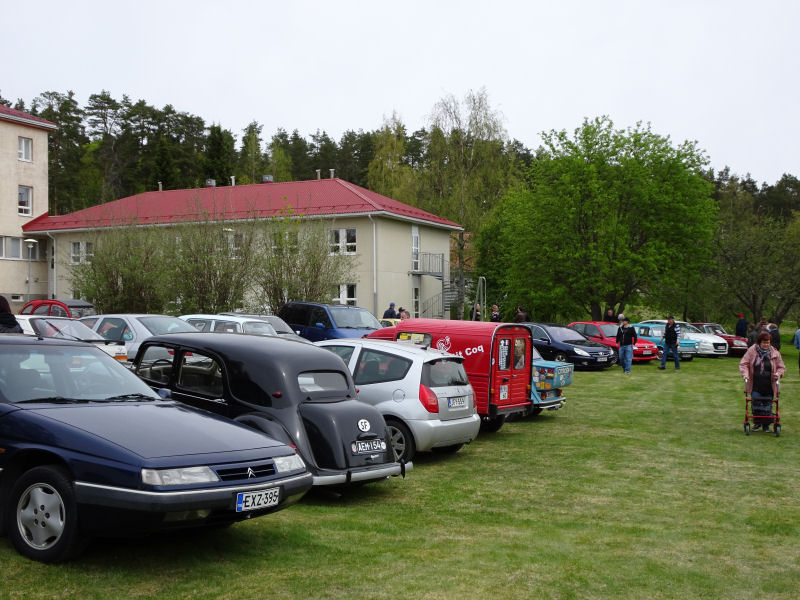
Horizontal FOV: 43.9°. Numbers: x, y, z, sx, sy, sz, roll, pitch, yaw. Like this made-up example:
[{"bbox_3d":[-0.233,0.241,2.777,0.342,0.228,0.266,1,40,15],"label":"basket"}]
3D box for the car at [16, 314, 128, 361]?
[{"bbox_3d":[-6.183,0.890,15.008,4.230,1.360,1.670,1,-1,26],"label":"car"}]

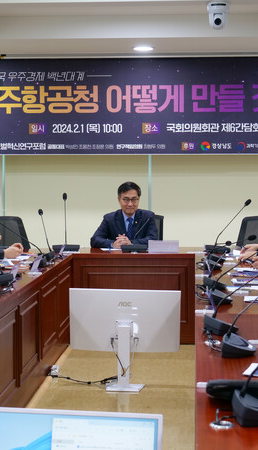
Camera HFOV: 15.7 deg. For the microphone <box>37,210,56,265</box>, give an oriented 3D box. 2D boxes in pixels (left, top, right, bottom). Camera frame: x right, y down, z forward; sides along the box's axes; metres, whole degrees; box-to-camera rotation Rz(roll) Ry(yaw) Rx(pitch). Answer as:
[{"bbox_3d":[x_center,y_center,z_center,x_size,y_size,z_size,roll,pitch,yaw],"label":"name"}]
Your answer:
[{"bbox_3d":[-0.648,0.069,7.273,0.200,0.380,0.370,-2,4,-23],"label":"microphone"}]

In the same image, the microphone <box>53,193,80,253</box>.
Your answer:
[{"bbox_3d":[-0.522,-0.021,7.841,0.210,0.480,0.300,0,4,4],"label":"microphone"}]

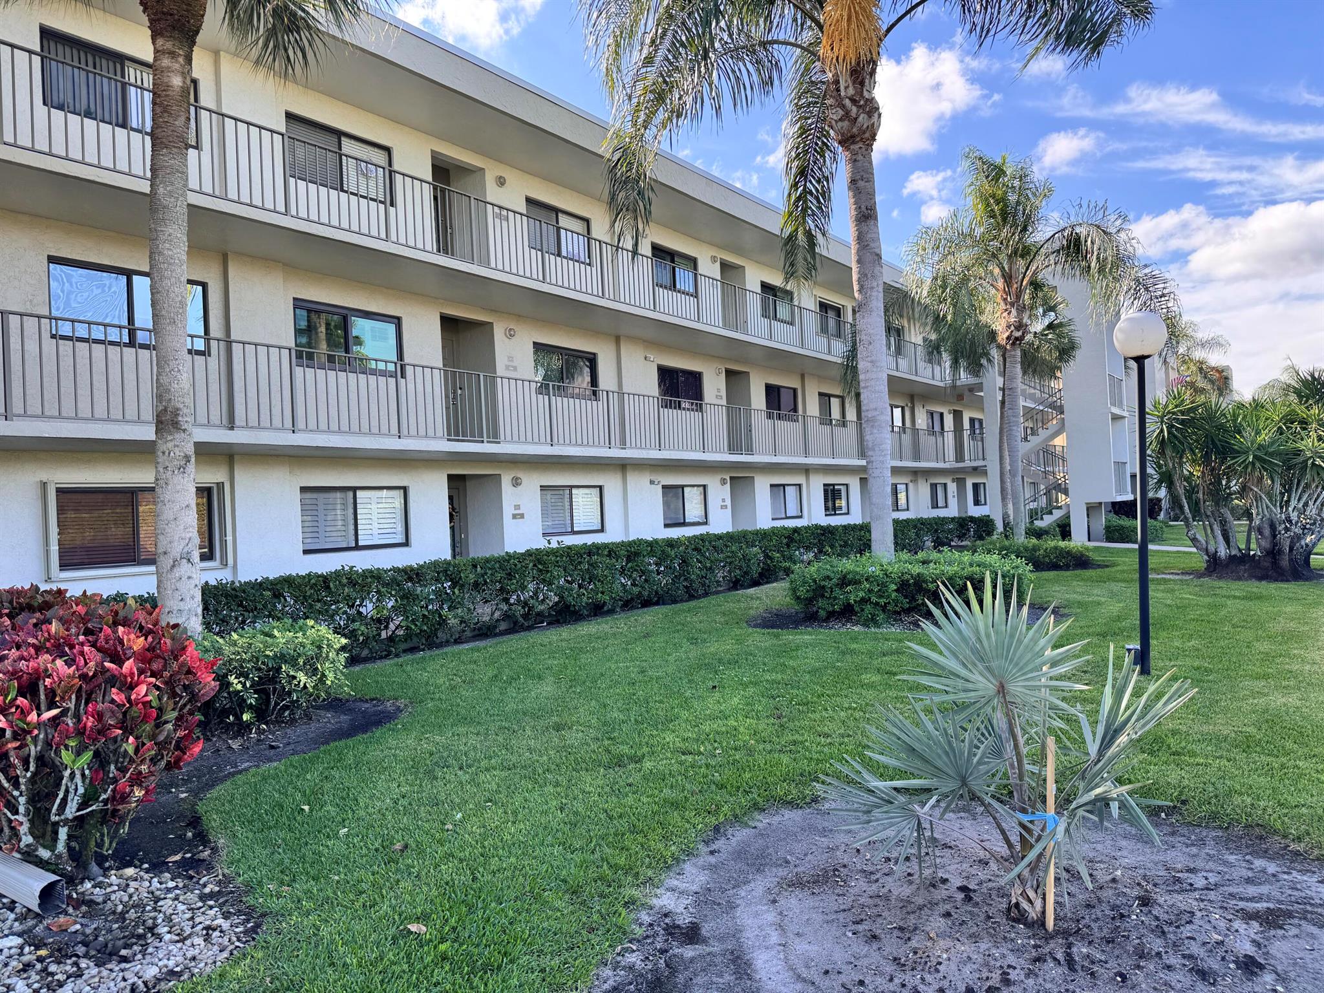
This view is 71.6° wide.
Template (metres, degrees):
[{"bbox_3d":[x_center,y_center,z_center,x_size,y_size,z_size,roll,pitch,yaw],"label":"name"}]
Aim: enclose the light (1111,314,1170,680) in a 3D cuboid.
[{"bbox_3d":[4.076,-0.032,7.779,0.410,3.077,0.410,0,-1,0],"label":"light"}]

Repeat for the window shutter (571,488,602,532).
[{"bbox_3d":[-1.484,0.250,18.164,0.060,0.850,0.891,-4,-2,36],"label":"window shutter"}]

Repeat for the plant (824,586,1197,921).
[{"bbox_3d":[1.206,0.892,3.200,1.250,1.190,1.120,-3,-1,20],"label":"plant"}]

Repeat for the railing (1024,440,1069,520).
[{"bbox_3d":[12.312,-0.458,29.608,1.600,2.750,1.400,-4,-2,36],"label":"railing"}]

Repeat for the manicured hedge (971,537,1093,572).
[{"bbox_3d":[8.100,1.226,20.350,2.600,0.640,2.500,-3,-1,0],"label":"manicured hedge"}]

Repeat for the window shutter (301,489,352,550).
[{"bbox_3d":[-4.913,0.316,13.436,0.060,0.861,0.878,-4,-2,36],"label":"window shutter"}]

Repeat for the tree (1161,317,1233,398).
[{"bbox_3d":[24.500,-3.577,43.000,5.000,9.460,4.800,-3,-1,0],"label":"tree"}]

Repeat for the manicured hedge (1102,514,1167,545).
[{"bbox_3d":[14.850,1.017,29.200,2.100,0.720,2.100,-4,-1,36],"label":"manicured hedge"}]

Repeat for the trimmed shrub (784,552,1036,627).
[{"bbox_3d":[3.480,1.263,13.350,3.300,0.760,2.500,-3,-1,0],"label":"trimmed shrub"}]

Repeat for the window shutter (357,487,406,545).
[{"bbox_3d":[-4.348,0.299,14.216,0.060,0.856,0.900,-4,-2,36],"label":"window shutter"}]

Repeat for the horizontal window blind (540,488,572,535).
[{"bbox_3d":[-2.001,0.260,17.451,0.060,0.856,0.897,-4,-2,36],"label":"horizontal window blind"}]

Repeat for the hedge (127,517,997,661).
[{"bbox_3d":[2.305,1.239,19.164,1.200,1.100,25.900,-4,-2,36],"label":"hedge"}]

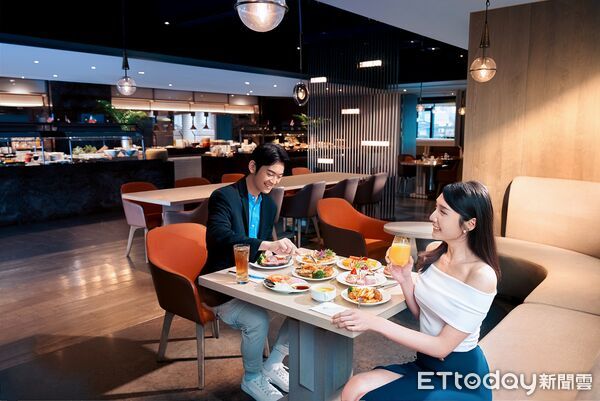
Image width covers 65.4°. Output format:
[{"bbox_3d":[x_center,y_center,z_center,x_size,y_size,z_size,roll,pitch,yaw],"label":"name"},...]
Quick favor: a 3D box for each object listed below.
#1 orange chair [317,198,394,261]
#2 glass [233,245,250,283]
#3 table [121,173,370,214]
[{"bbox_3d":[0.484,0.432,3.957,0.580,0.840,0.570,7,11,41],"label":"orange chair"},{"bbox_3d":[-0.248,0.275,1.997,0.072,0.158,0.072,0,8,0],"label":"glass"},{"bbox_3d":[-0.406,0.146,6.263,0.951,0.750,3.638,7,11,41],"label":"table"}]

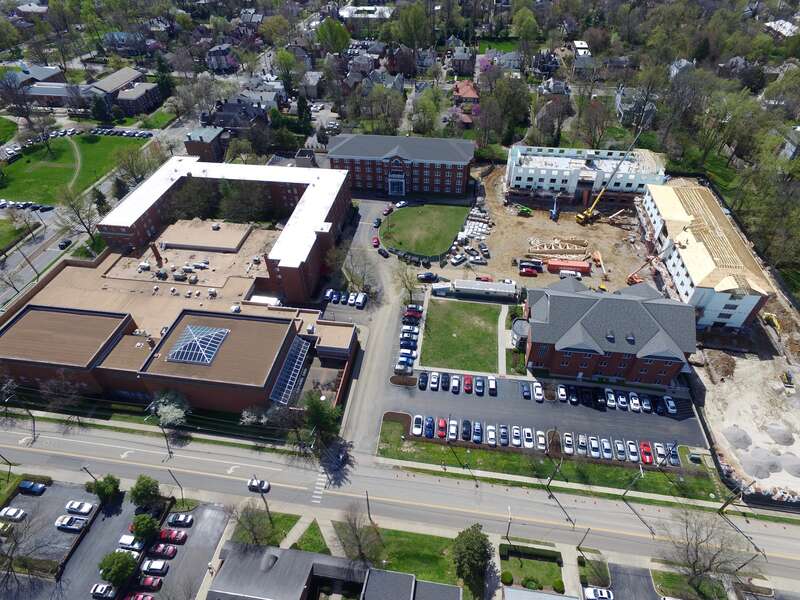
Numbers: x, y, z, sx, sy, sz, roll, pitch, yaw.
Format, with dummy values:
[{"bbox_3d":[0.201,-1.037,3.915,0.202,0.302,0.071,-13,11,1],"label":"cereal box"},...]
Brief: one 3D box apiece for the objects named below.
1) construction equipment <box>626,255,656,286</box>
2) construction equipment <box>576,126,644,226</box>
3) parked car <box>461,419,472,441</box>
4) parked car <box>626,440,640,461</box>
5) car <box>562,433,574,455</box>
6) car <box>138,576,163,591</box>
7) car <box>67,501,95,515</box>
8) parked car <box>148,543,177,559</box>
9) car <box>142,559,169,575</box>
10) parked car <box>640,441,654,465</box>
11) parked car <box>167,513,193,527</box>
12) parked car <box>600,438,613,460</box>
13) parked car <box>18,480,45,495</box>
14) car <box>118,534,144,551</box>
[{"bbox_3d":[70.572,-8.266,136.681,6.800,8.400,2.500,-9,44,-7],"label":"construction equipment"},{"bbox_3d":[70.618,-40.983,156.730,22.000,28.500,3.400,-28,49,-25],"label":"construction equipment"},{"bbox_3d":[15.015,29.246,103.693,1.830,1.550,4.600,5,44,7],"label":"parked car"},{"bbox_3d":[50.066,32.495,99.163,1.840,1.470,4.650,4,44,6],"label":"parked car"},{"bbox_3d":[36.950,31.410,101.400,1.830,1.470,4.800,5,43,7],"label":"car"},{"bbox_3d":[-44.705,50.455,82.450,4.600,1.480,1.820,5,43,7],"label":"car"},{"bbox_3d":[-64.580,41.710,93.000,5.100,1.460,1.870,5,43,7],"label":"car"},{"bbox_3d":[-44.024,46.901,86.255,4.800,1.480,1.850,5,43,7],"label":"parked car"},{"bbox_3d":[-44.843,48.936,84.630,4.650,1.720,1.830,2,43,4],"label":"car"},{"bbox_3d":[52.951,32.723,98.959,1.900,1.400,4.850,7,44,9],"label":"parked car"},{"bbox_3d":[-43.038,43.208,90.844,4.800,1.450,1.830,2,43,3],"label":"parked car"},{"bbox_3d":[44.730,32.260,100.270,1.820,1.480,4.550,5,43,7],"label":"parked car"},{"bbox_3d":[-76.570,39.060,96.020,5.100,1.680,1.920,5,43,7],"label":"parked car"},{"bbox_3d":[-50.437,45.905,87.264,4.750,1.800,1.880,5,43,7],"label":"car"}]

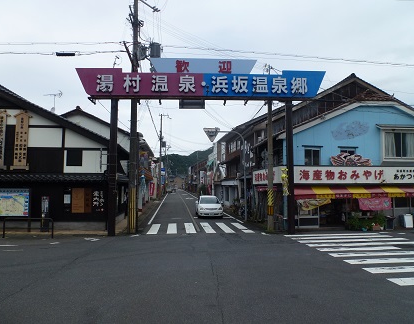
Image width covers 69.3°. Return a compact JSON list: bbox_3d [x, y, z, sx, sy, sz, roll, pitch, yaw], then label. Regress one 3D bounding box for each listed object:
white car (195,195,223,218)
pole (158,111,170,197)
[{"bbox_3d":[0.091,3.161,21.937,1.700,1.470,4.450,0,-4,-4],"label":"white car"},{"bbox_3d":[-6.328,-0.809,43.525,1.629,12.658,0.600,0,-4,-6],"label":"pole"}]

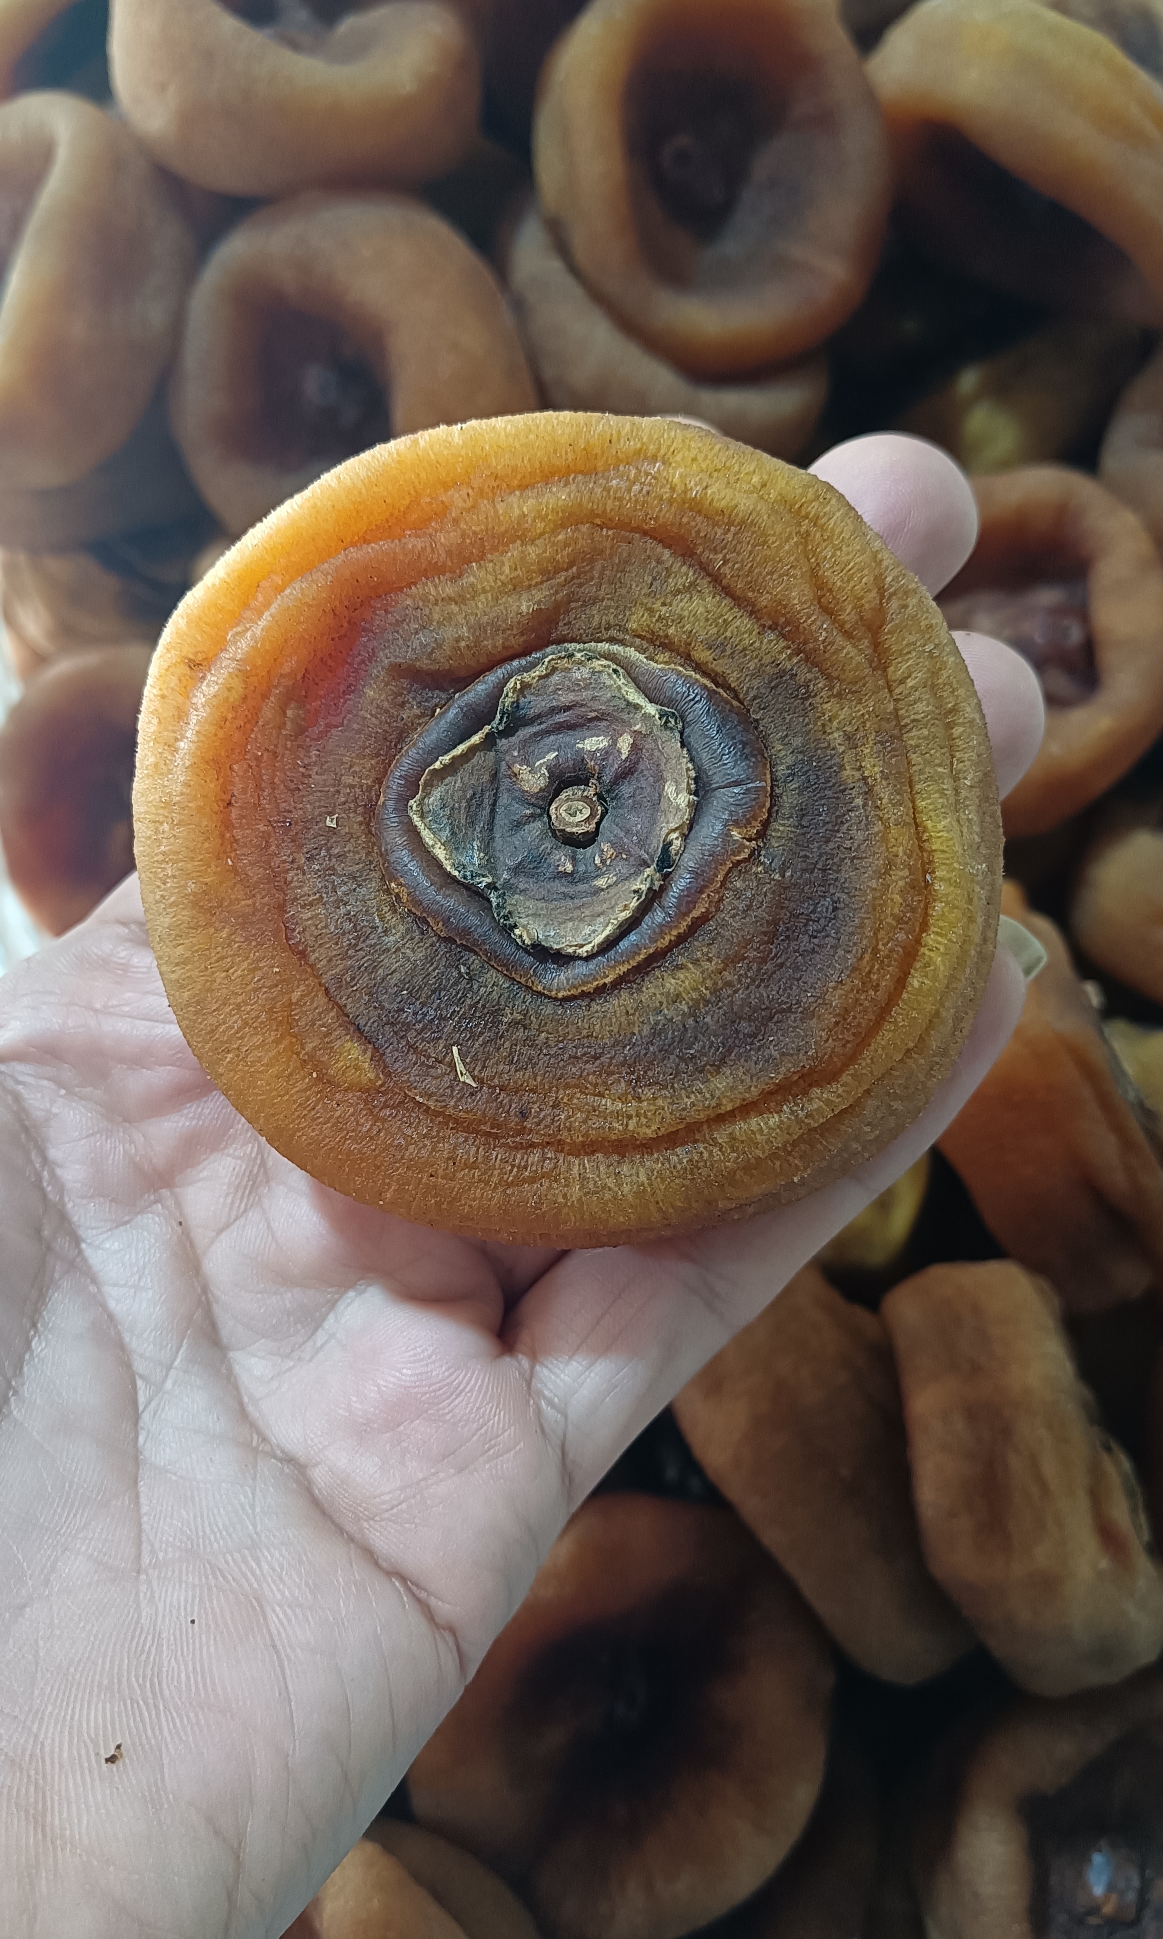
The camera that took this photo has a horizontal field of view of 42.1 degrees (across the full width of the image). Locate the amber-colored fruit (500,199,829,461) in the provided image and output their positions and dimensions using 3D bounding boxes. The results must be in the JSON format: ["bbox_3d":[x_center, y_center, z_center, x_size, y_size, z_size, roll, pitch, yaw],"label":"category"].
[{"bbox_3d":[0.018,-0.137,0.322,0.071,0.036,0.071,0,77,0],"label":"amber-colored fruit"}]

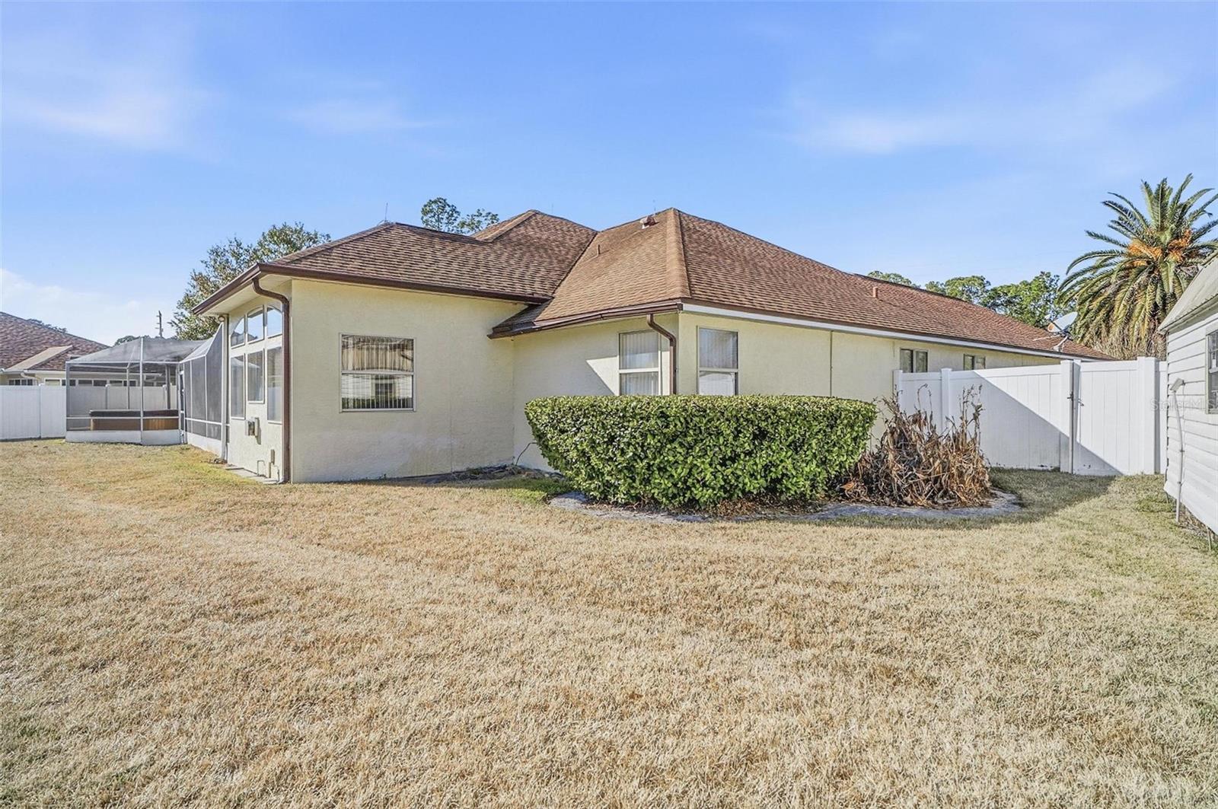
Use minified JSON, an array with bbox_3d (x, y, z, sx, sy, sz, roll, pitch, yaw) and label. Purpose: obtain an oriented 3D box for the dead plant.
[{"bbox_3d":[4.000,0.520,8.014,1.734,1.420,1.450,0,1,0],"label":"dead plant"}]

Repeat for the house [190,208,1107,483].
[{"bbox_3d":[2.411,-2.562,21.209,27.571,7.293,18.635,-1,1,-40],"label":"house"}]

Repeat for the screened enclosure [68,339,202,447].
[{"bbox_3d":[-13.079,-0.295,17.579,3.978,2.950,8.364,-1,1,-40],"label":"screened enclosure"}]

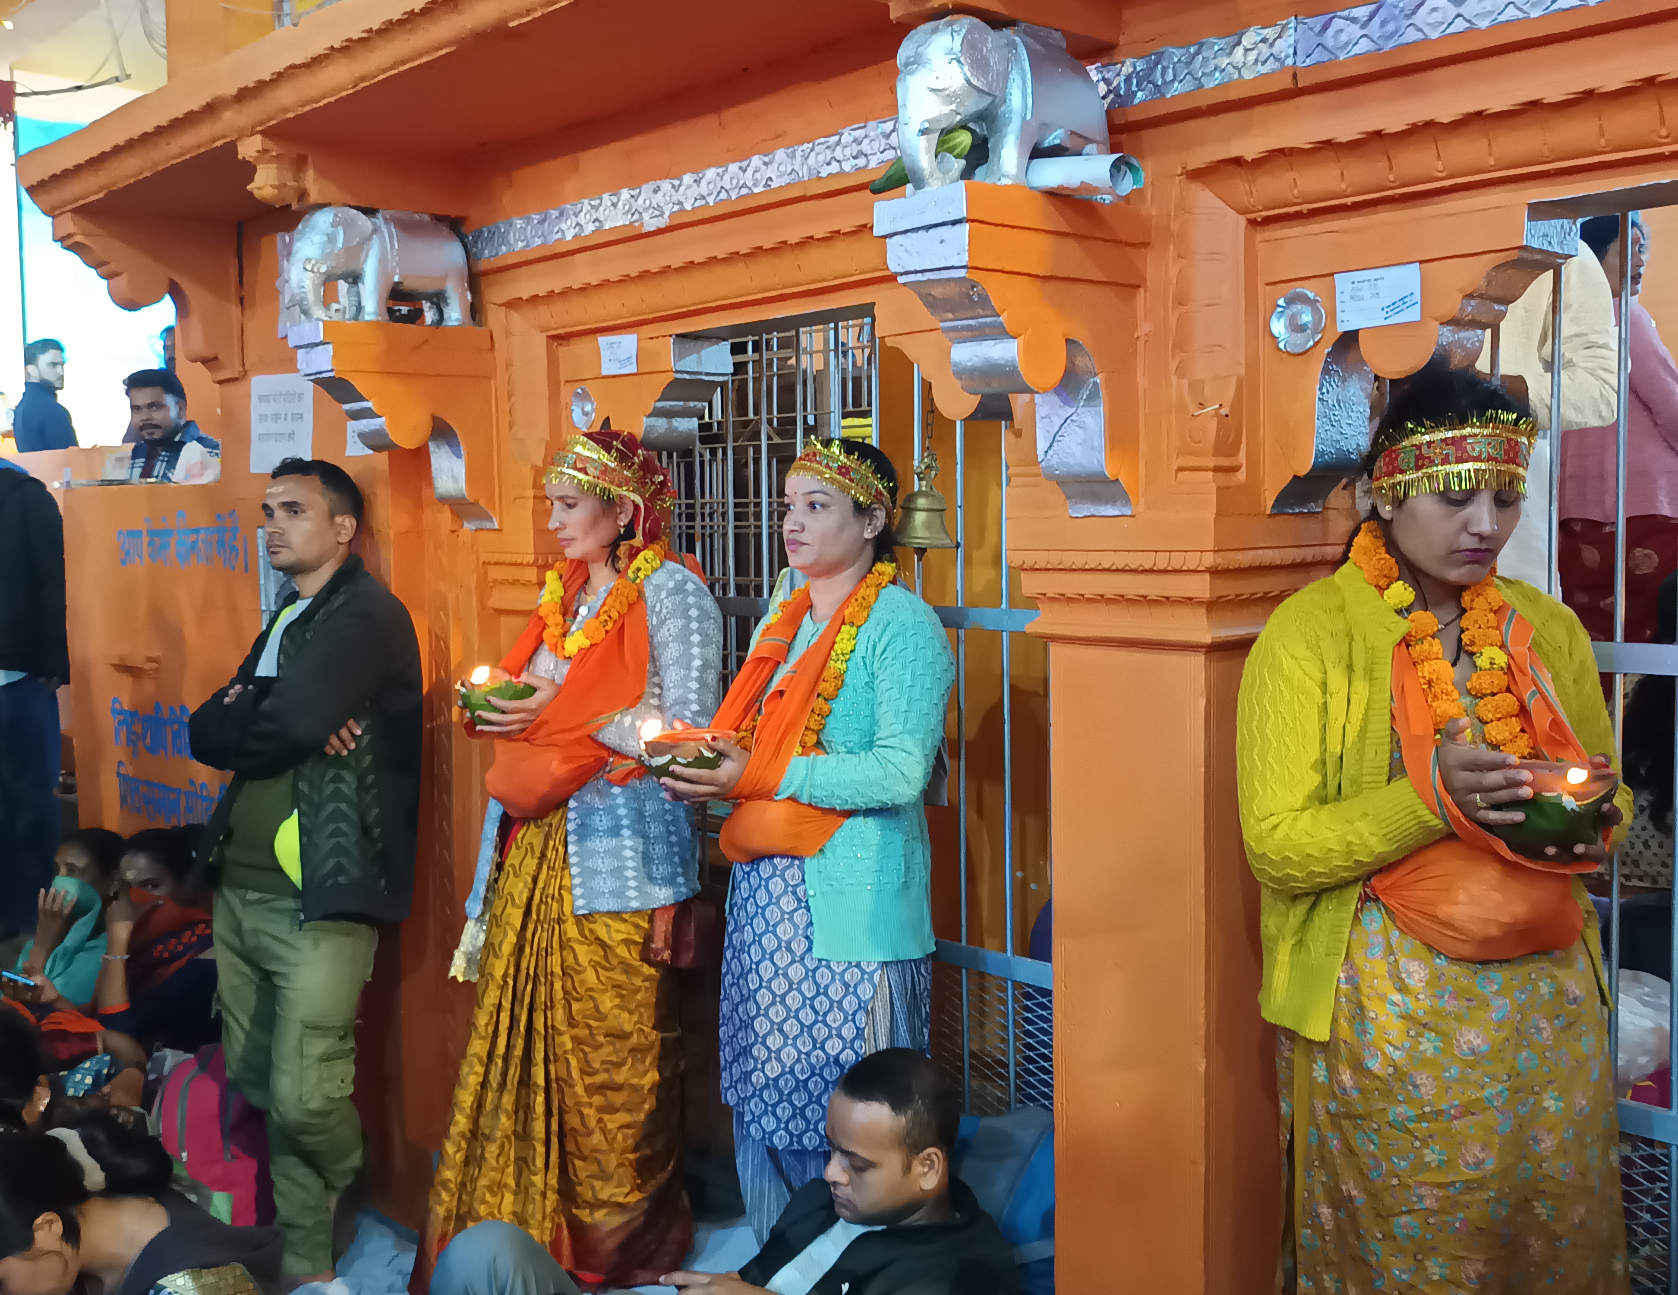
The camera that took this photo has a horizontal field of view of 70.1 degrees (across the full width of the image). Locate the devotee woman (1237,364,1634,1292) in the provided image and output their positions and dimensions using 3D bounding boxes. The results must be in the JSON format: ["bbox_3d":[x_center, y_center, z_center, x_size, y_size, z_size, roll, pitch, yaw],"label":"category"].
[{"bbox_3d":[0.687,0.490,1.347,0.460,1.590,0.440,0,6,9],"label":"devotee woman"}]

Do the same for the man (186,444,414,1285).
[{"bbox_3d":[-1.014,0.432,2.260,0.460,1.590,0.340,3,7,34],"label":"man"}]

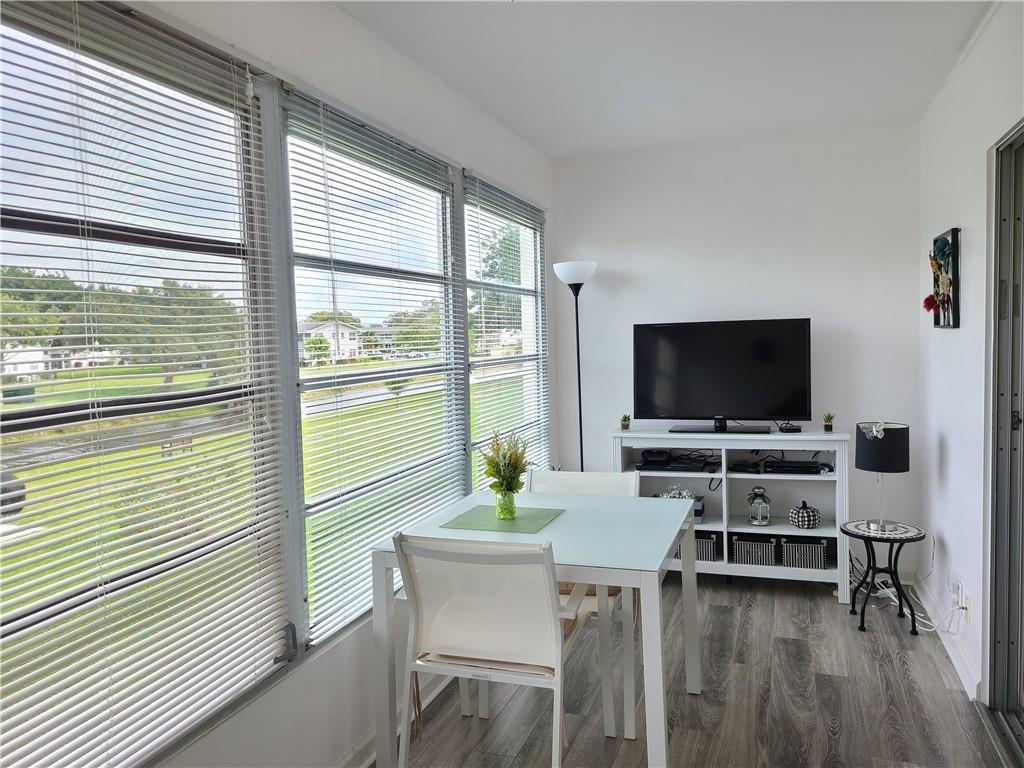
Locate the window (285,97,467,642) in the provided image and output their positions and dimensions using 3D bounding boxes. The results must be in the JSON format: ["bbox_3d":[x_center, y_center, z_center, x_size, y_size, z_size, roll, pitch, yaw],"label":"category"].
[{"bbox_3d":[-0.418,-0.067,2.779,0.100,1.600,1.230,0,4,20],"label":"window"}]

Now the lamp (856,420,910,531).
[{"bbox_3d":[1.731,0.433,3.598,0.230,0.487,0.230,0,4,20],"label":"lamp"}]

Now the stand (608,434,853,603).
[{"bbox_3d":[1.194,0.679,4.247,1.210,0.839,0.403,0,4,20],"label":"stand"}]

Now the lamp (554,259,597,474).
[{"bbox_3d":[0.384,0.207,4.422,0.260,1.800,0.260,0,4,20],"label":"lamp"}]

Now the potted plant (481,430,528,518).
[{"bbox_3d":[-0.023,0.323,2.766,0.180,0.305,0.170,-1,3,0],"label":"potted plant"}]

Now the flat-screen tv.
[{"bbox_3d":[1.158,-0.043,4.271,0.940,0.601,0.210,0,4,20],"label":"flat-screen tv"}]

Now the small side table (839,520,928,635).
[{"bbox_3d":[1.730,0.901,3.594,0.360,0.450,0.360,0,4,20],"label":"small side table"}]

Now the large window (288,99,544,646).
[{"bbox_3d":[-0.204,-0.107,3.376,0.100,1.600,2.500,0,4,20],"label":"large window"}]

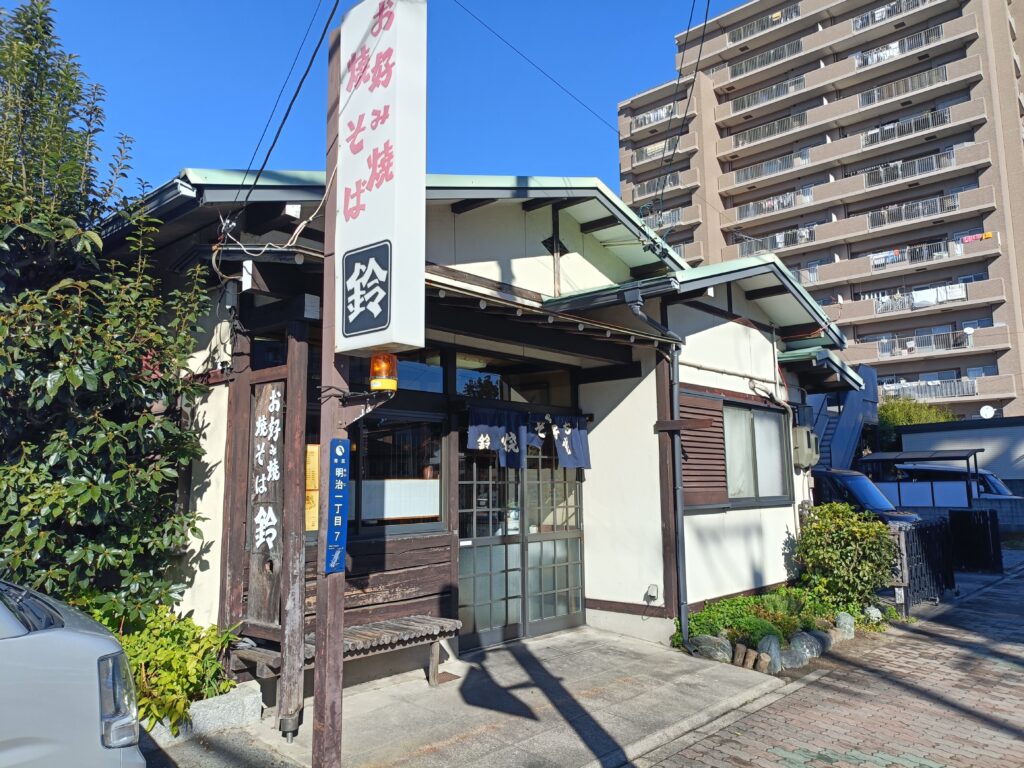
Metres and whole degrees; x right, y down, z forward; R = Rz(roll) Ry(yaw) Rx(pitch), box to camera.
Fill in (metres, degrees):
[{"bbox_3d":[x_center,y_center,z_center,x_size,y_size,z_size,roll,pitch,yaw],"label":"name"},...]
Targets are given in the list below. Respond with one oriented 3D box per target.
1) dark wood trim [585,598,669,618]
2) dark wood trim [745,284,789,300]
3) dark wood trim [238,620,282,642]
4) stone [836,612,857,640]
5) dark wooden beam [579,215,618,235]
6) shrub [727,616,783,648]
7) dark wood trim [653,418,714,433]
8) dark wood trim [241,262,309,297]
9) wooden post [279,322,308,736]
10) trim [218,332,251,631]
[{"bbox_3d":[1.081,2.151,7.134,0.950,0.095,0.030,-7,-10,43],"label":"dark wood trim"},{"bbox_3d":[2.953,-1.055,8.529,0.487,0.090,0.090,-8,-11,42],"label":"dark wood trim"},{"bbox_3d":[-1.445,1.414,4.250,0.475,0.080,0.075,-7,-11,41],"label":"dark wood trim"},{"bbox_3d":[3.365,2.437,7.490,0.160,0.255,0.170,-8,-11,42],"label":"stone"},{"bbox_3d":[0.923,-1.652,7.618,0.460,0.082,0.088,-8,-10,42],"label":"dark wooden beam"},{"bbox_3d":[2.056,2.118,6.231,0.376,0.291,0.432,-7,-11,41],"label":"shrub"},{"bbox_3d":[1.540,0.369,6.619,0.578,0.082,0.047,-7,-11,41],"label":"dark wood trim"},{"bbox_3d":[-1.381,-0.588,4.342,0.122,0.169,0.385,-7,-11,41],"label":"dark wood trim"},{"bbox_3d":[-1.230,0.766,4.172,0.094,2.308,0.094,-7,-11,41],"label":"wooden post"},{"bbox_3d":[-1.859,0.750,4.963,0.105,2.160,0.105,-7,-10,43],"label":"trim"}]

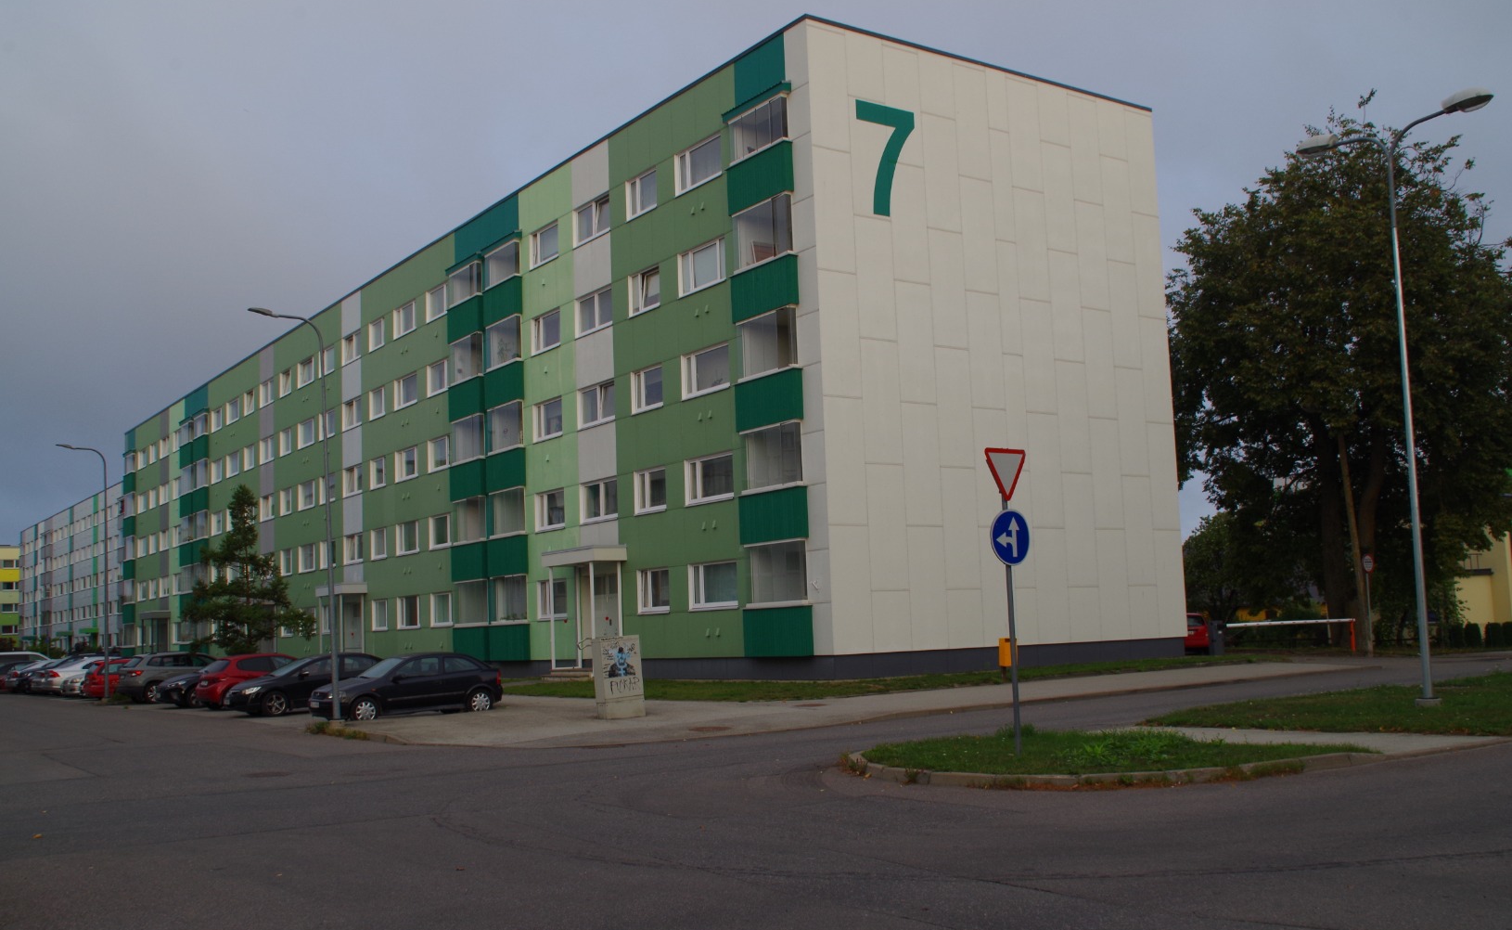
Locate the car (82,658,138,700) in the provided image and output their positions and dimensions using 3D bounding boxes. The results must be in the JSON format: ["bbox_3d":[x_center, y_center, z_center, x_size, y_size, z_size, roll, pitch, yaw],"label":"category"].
[{"bbox_3d":[-22.229,7.708,55.081,4.200,1.470,1.740,3,-8,-37],"label":"car"}]

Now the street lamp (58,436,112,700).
[{"bbox_3d":[-22.331,3.521,50.051,1.700,8.500,0.280,2,-8,-34],"label":"street lamp"}]

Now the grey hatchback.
[{"bbox_3d":[-18.850,7.050,50.100,4.380,1.600,1.840,3,-8,-37],"label":"grey hatchback"}]

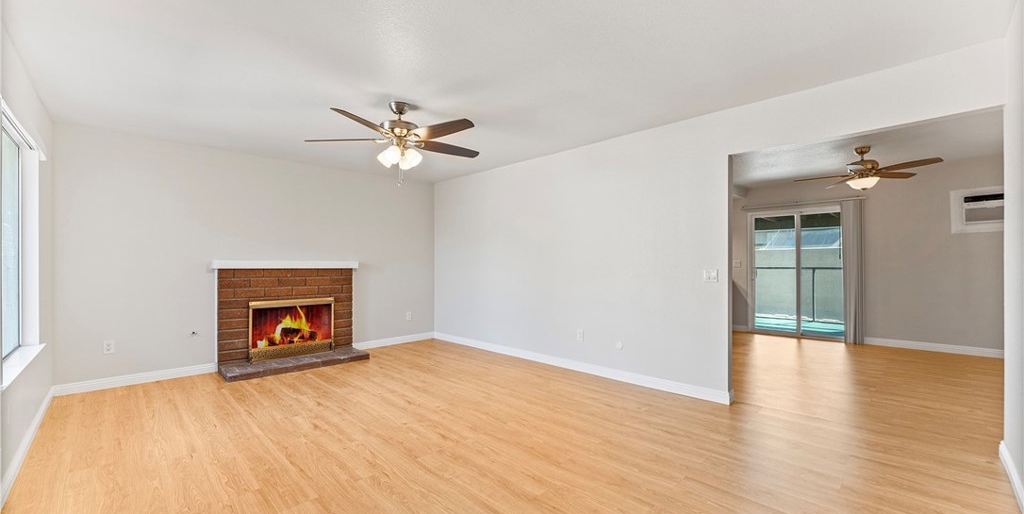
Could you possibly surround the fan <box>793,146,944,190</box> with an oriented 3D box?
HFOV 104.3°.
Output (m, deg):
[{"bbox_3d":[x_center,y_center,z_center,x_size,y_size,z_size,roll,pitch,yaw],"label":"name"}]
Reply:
[{"bbox_3d":[3.878,-0.972,4.404,1.280,0.470,1.280,0,-1,-44],"label":"fan"}]

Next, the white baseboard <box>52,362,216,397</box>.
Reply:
[{"bbox_3d":[-3.636,1.203,3.933,1.185,0.092,0.018,0,-1,-44],"label":"white baseboard"}]

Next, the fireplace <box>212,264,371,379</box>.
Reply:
[{"bbox_3d":[-2.501,0.659,4.675,1.570,1.210,0.550,0,-1,-44],"label":"fireplace"}]

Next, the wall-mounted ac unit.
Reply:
[{"bbox_3d":[5.896,-0.570,4.801,0.160,0.535,0.800,0,-1,-44],"label":"wall-mounted ac unit"}]

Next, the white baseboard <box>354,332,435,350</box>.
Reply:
[{"bbox_3d":[-1.679,1.228,5.849,1.290,0.095,0.018,0,-1,-44],"label":"white baseboard"}]

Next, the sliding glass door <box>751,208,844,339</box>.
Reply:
[{"bbox_3d":[4.498,0.253,6.255,0.100,2.030,1.420,0,-1,-44],"label":"sliding glass door"}]

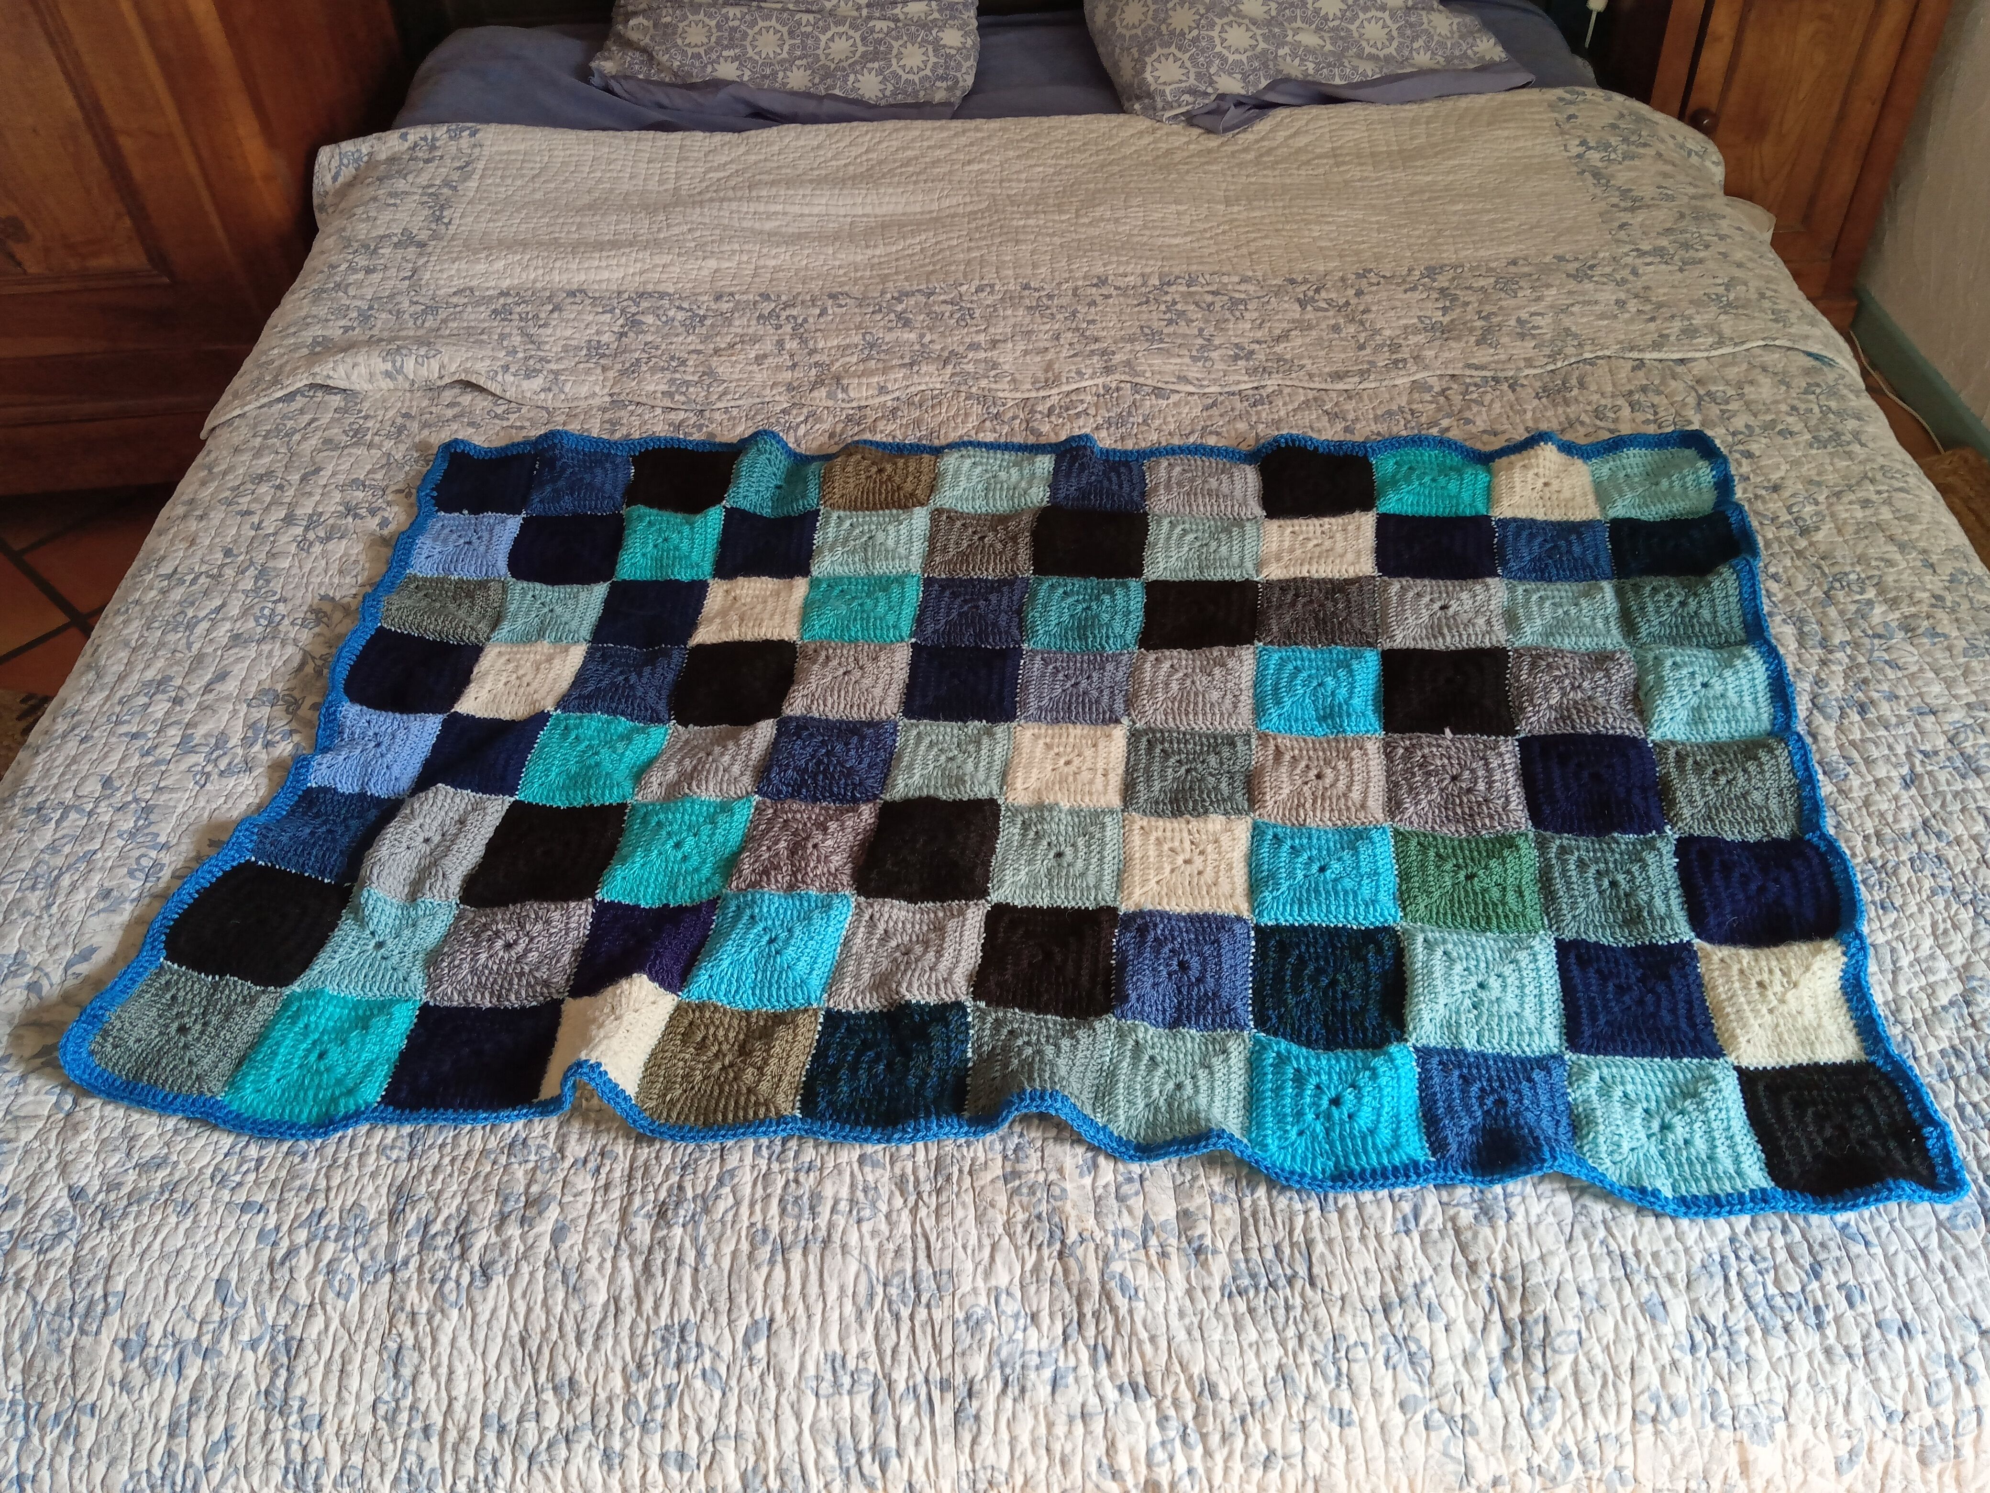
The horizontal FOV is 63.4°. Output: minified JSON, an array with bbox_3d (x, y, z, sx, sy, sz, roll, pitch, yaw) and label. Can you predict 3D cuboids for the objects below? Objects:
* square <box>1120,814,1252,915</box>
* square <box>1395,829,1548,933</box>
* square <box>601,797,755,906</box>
[{"bbox_3d":[0.142,0.087,1.200,0.099,0.014,0.100,3,44,9],"label":"square"},{"bbox_3d":[0.342,0.095,1.168,0.100,0.014,0.100,2,44,8],"label":"square"},{"bbox_3d":[-0.247,0.079,1.255,0.100,0.014,0.102,0,43,5],"label":"square"}]

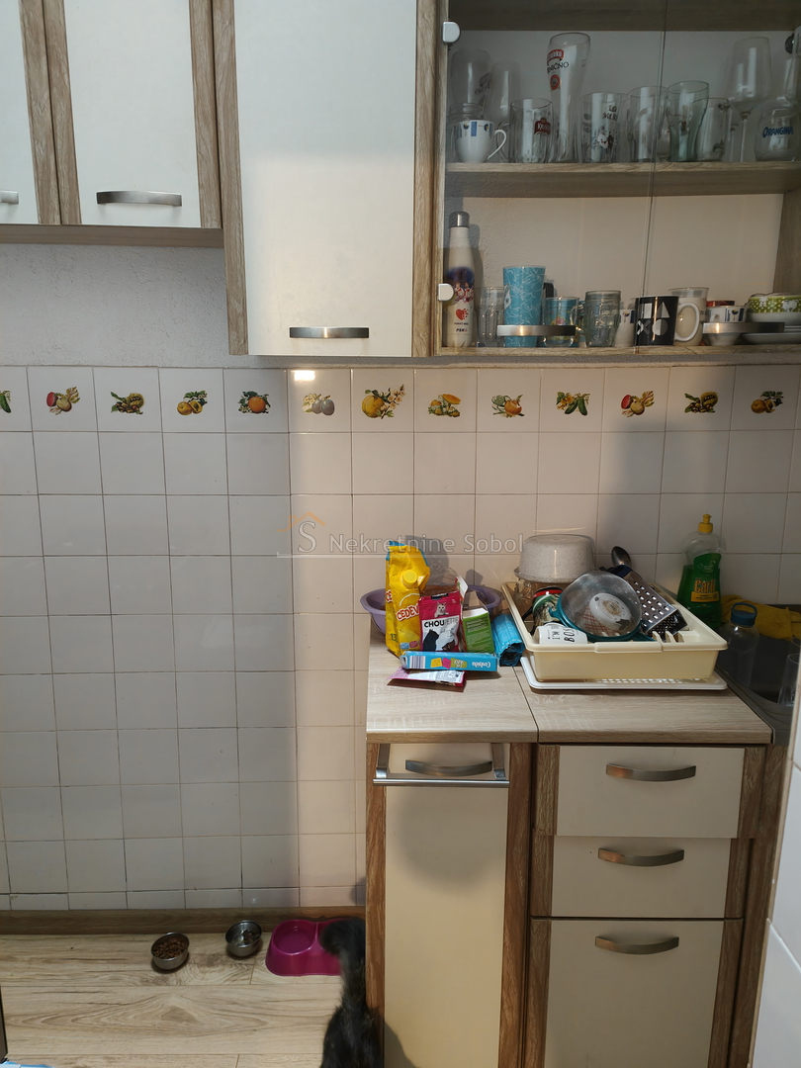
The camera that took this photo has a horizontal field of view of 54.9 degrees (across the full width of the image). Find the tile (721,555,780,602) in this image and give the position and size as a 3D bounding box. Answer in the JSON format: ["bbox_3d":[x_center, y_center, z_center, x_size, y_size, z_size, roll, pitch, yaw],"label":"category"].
[{"bbox_3d":[0.871,0.126,1.934,0.149,0.149,0.008,0,10,-1],"label":"tile"}]

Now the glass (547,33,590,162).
[{"bbox_3d":[0.348,-0.883,1.603,0.086,0.237,0.086,0,11,-1],"label":"glass"}]

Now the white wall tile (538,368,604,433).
[{"bbox_3d":[0.416,-0.324,1.871,0.150,0.150,0.008,0,11,-1],"label":"white wall tile"}]

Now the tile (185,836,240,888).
[{"bbox_3d":[-0.506,0.889,2.089,0.150,0.150,0.008,0,11,-1],"label":"tile"}]

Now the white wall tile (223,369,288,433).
[{"bbox_3d":[-0.345,-0.320,1.855,0.149,0.149,0.008,0,11,-1],"label":"white wall tile"}]

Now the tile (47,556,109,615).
[{"bbox_3d":[-0.800,0.129,1.913,0.150,0.150,0.010,0,9,-2],"label":"tile"}]

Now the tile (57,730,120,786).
[{"bbox_3d":[-0.802,0.577,1.986,0.150,0.150,0.009,0,11,-1],"label":"tile"}]

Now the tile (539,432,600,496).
[{"bbox_3d":[0.411,-0.172,1.875,0.150,0.150,0.009,0,11,-1],"label":"tile"}]

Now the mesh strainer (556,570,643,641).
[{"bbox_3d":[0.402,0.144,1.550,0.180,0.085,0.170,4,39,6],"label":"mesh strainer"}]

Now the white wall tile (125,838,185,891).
[{"bbox_3d":[-0.662,0.892,2.088,0.150,0.150,0.008,0,11,-1],"label":"white wall tile"}]

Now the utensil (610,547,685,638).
[{"bbox_3d":[0.520,0.128,1.618,0.095,0.070,0.210,-35,45,13],"label":"utensil"}]

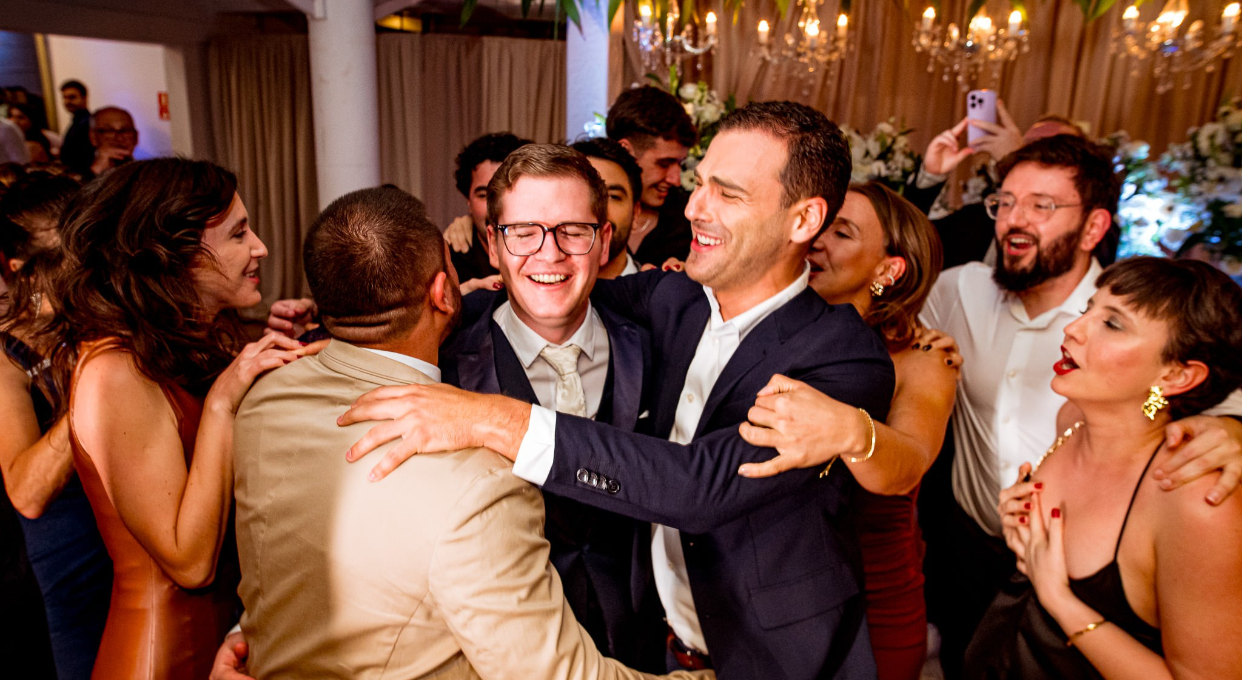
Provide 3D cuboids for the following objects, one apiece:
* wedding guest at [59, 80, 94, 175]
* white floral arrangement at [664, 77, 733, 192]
[{"bbox_3d":[-3.760,-0.931,5.913,0.340,1.760,0.520,-11,19,-43],"label":"wedding guest"},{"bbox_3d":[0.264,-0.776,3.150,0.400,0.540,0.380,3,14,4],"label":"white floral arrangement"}]

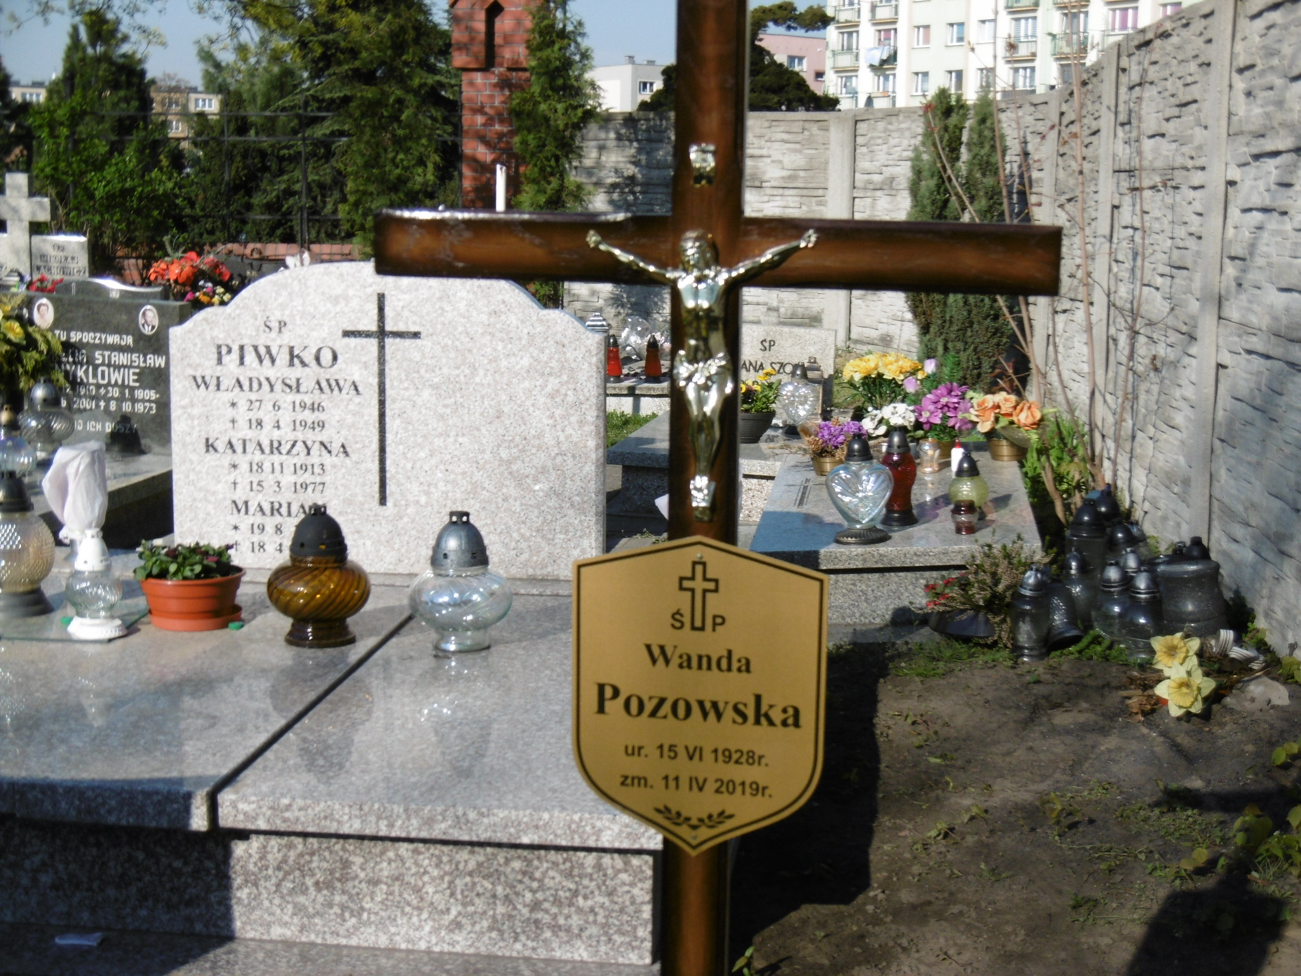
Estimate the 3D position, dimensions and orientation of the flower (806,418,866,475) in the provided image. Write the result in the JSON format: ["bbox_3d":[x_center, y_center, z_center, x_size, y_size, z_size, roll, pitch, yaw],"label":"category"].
[{"bbox_3d":[0.567,-0.129,6.780,0.180,0.165,0.170,1,8,0],"label":"flower"}]

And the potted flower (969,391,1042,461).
[{"bbox_3d":[1.074,-0.189,6.705,0.218,0.198,0.185,2,9,9],"label":"potted flower"}]

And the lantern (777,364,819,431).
[{"bbox_3d":[0.541,-0.327,8.083,0.152,0.236,0.094,1,8,6],"label":"lantern"}]

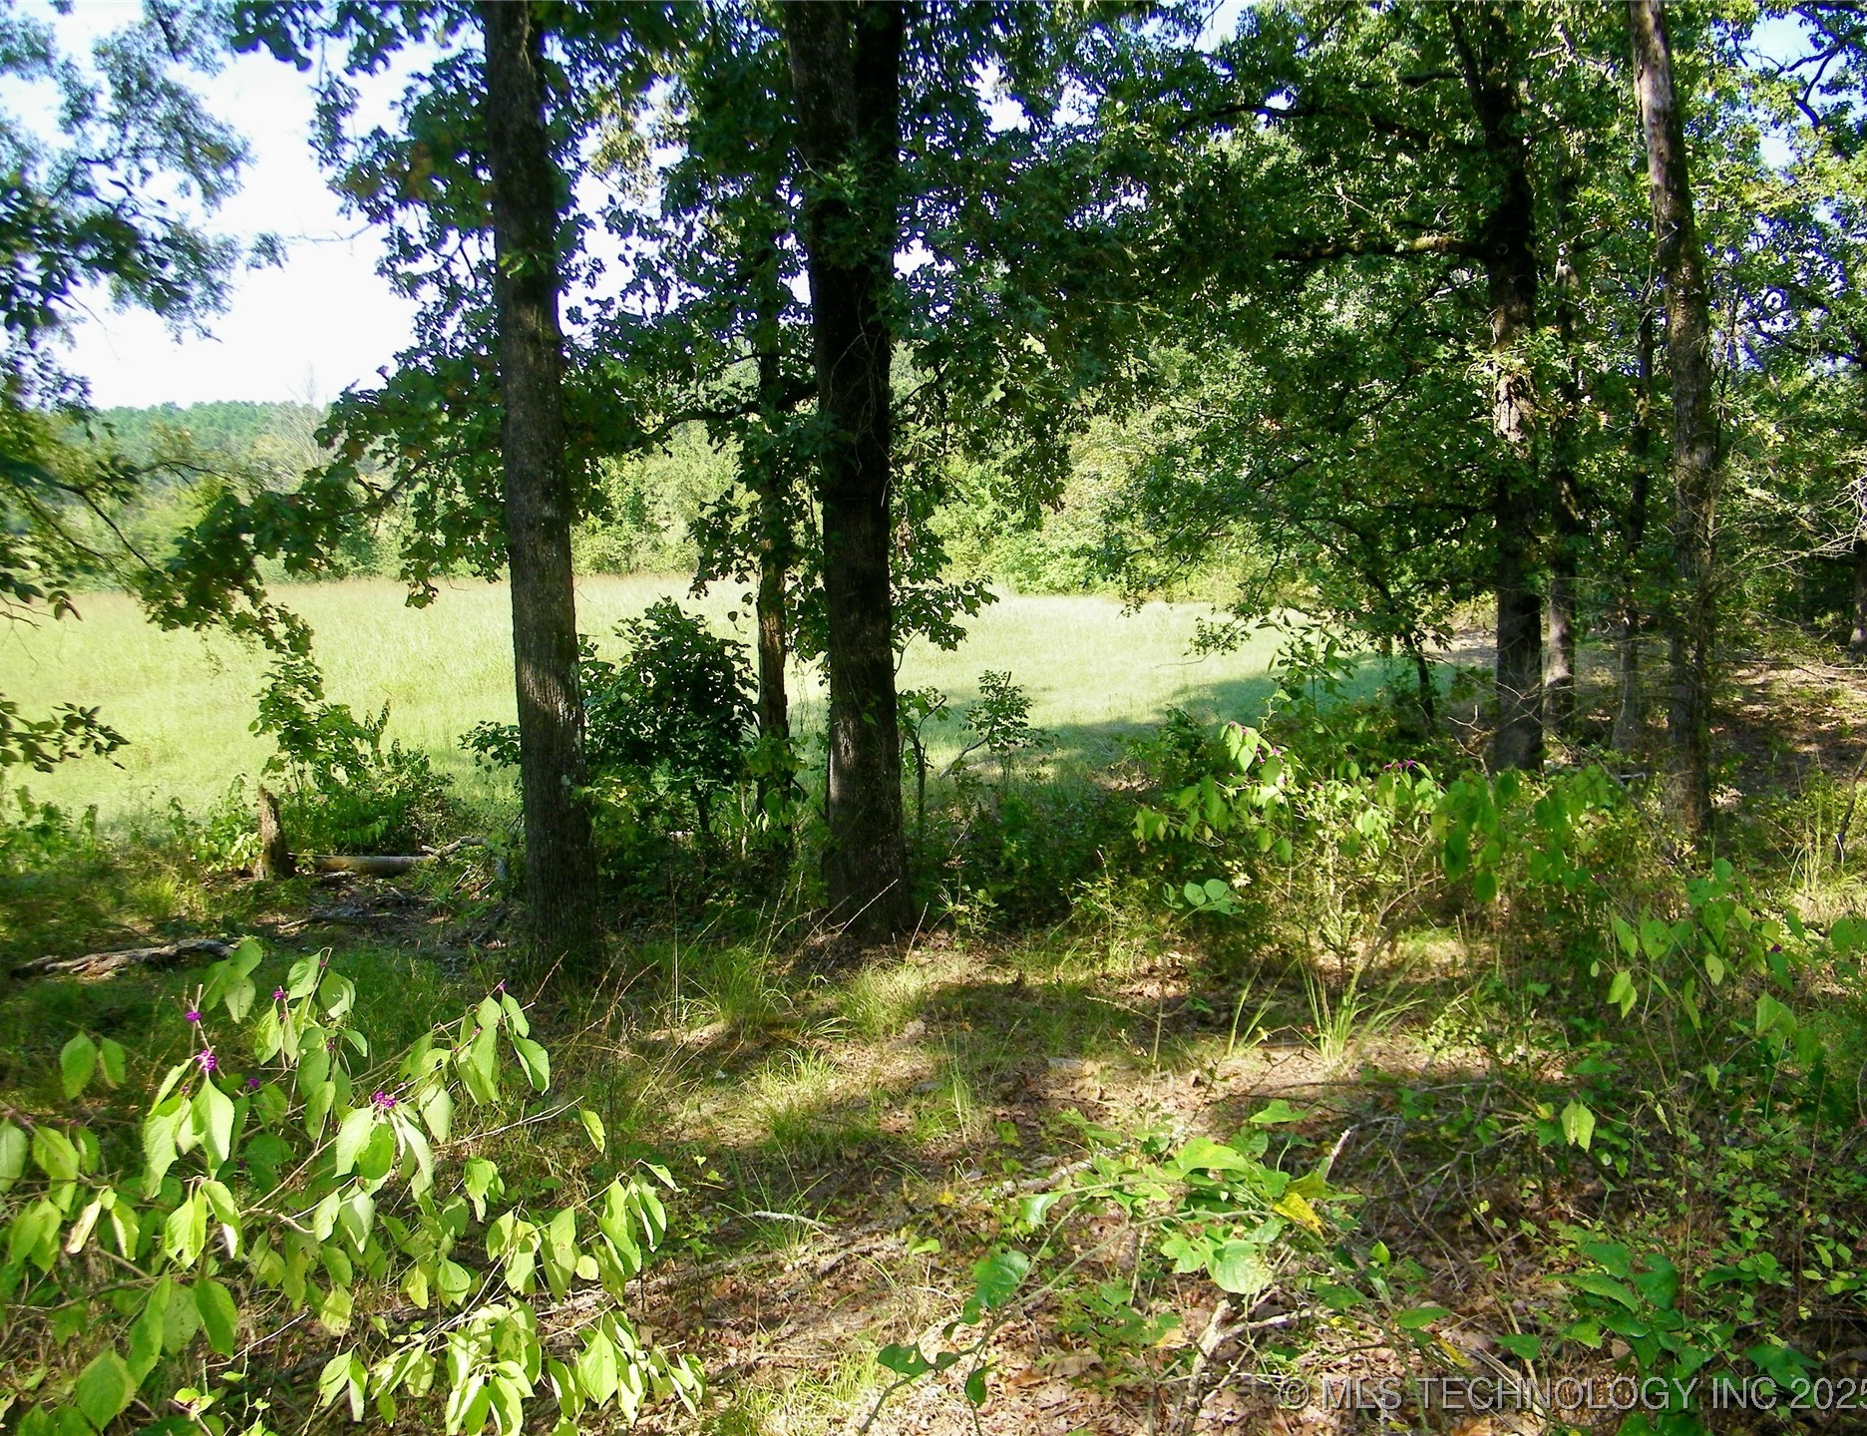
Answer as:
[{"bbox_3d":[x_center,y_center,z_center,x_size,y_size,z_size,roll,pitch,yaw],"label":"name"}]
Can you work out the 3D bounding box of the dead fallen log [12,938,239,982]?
[{"bbox_3d":[-3.240,0.956,6.247,0.828,0.120,0.170,-4,6,-22],"label":"dead fallen log"}]

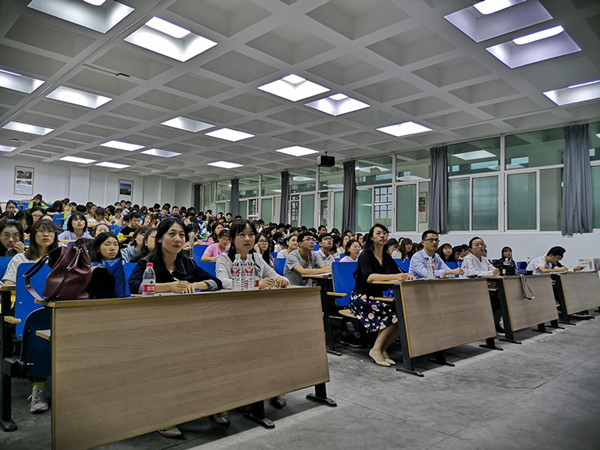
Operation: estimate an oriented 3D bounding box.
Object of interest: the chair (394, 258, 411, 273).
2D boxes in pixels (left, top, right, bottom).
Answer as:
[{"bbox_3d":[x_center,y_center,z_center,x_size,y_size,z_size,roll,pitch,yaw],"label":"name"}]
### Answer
[{"bbox_3d":[1.735,0.968,6.883,0.500,0.880,0.500,5,-5,-44],"label":"chair"}]

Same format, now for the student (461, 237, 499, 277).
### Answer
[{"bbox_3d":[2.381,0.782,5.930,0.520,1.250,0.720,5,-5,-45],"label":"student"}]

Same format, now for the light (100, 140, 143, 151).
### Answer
[{"bbox_3d":[-4.935,-2.219,12.555,0.900,0.090,0.900,5,-5,-45],"label":"light"}]

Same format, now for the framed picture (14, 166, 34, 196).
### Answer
[{"bbox_3d":[-9.291,-1.479,15.217,0.556,0.943,0.050,5,-5,-44],"label":"framed picture"}]

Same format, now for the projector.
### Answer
[{"bbox_3d":[0.736,-1.797,12.757,0.420,0.220,0.330,3,-4,-28],"label":"projector"}]

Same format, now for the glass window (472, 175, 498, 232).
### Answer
[{"bbox_3d":[4.226,-0.469,10.268,0.612,1.204,0.060,-2,-5,45],"label":"glass window"}]

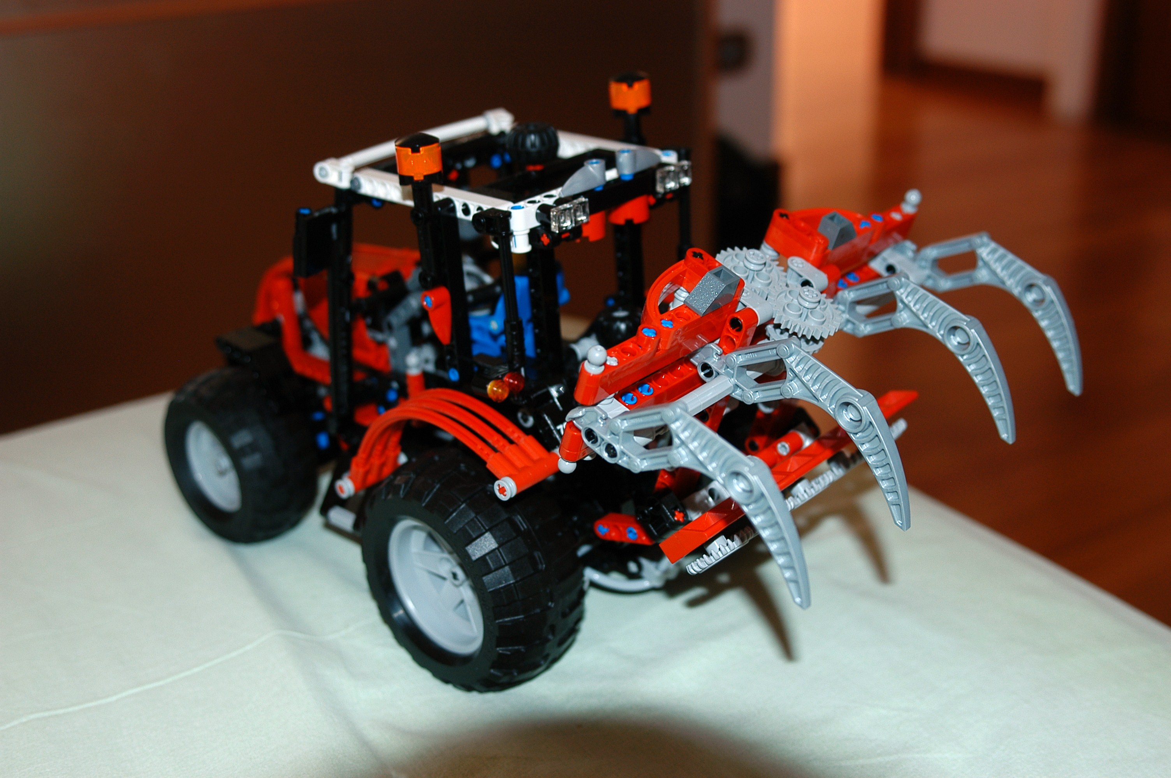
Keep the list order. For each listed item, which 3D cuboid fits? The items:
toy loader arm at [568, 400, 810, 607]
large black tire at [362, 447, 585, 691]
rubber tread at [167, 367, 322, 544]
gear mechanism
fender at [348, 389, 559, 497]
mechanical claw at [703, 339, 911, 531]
[{"bbox_3d":[0.034,0.023,0.405,0.098,0.039,0.012,32,40,32],"label":"toy loader arm"},{"bbox_3d":[-0.043,0.068,0.516,0.095,0.095,0.044,18,32,40],"label":"large black tire"},{"bbox_3d":[-0.160,0.032,0.634,0.081,0.081,0.039,18,32,40],"label":"rubber tread"},{"bbox_3d":[0.077,-0.027,0.472,0.026,0.012,0.026,9,37,-7],"label":"gear mechanism"},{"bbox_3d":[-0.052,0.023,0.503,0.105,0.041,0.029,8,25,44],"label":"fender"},{"bbox_3d":[0.072,0.004,0.443,0.096,0.042,0.012,32,40,32],"label":"mechanical claw"}]

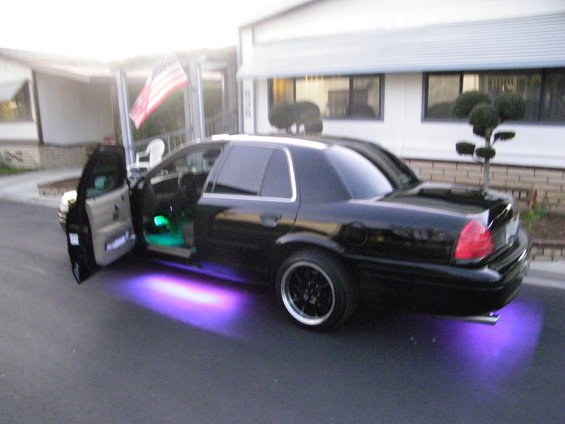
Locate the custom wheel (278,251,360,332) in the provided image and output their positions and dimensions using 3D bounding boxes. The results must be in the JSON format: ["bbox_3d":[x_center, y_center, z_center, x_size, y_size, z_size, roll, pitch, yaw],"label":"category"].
[{"bbox_3d":[0.281,0.623,3.700,0.690,0.690,0.250,6,12,34],"label":"custom wheel"}]

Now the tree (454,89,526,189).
[{"bbox_3d":[2.880,-0.770,6.380,0.920,1.750,0.850,4,11,24],"label":"tree"}]

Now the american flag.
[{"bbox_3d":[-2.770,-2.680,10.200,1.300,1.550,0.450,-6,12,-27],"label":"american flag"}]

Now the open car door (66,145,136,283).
[{"bbox_3d":[-1.580,-0.040,4.270,0.230,1.120,1.080,0,10,2],"label":"open car door"}]

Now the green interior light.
[{"bbox_3d":[-1.315,0.093,4.970,0.190,0.120,0.100,-1,10,0],"label":"green interior light"}]

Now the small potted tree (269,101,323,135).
[{"bbox_3d":[0.235,-1.070,8.200,0.930,1.700,0.880,-1,10,0],"label":"small potted tree"}]

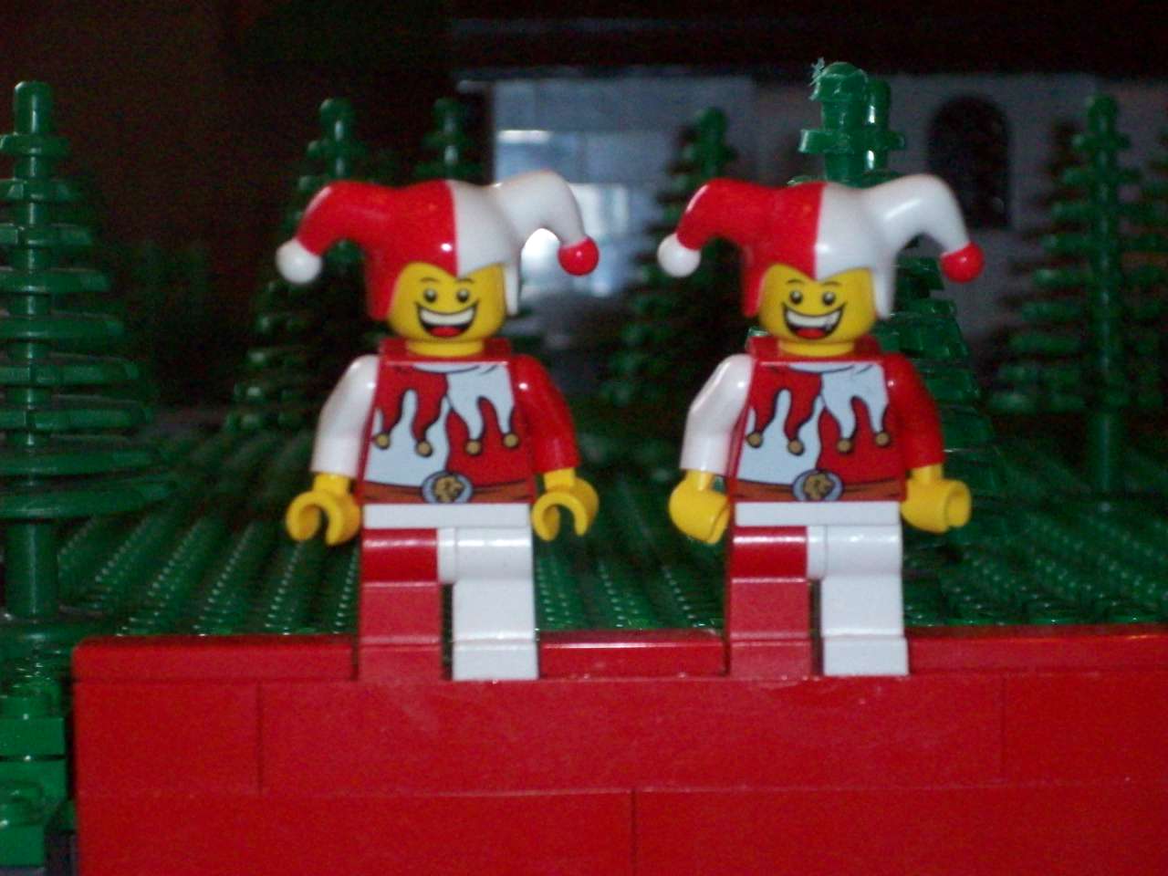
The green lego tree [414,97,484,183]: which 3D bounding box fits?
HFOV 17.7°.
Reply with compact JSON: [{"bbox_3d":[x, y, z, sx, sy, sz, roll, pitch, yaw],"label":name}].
[{"bbox_3d":[-0.021,-0.022,0.599,0.033,0.064,0.033,-1,4,-1],"label":"green lego tree"}]

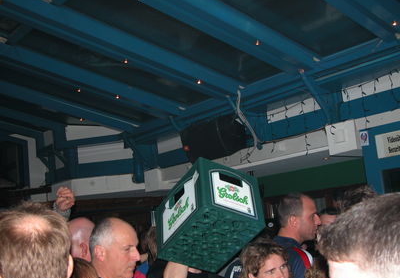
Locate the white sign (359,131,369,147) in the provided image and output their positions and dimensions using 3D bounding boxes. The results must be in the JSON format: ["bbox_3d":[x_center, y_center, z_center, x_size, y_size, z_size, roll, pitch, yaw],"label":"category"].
[{"bbox_3d":[1.367,0.002,4.350,0.010,0.120,0.080,3,-13,-41],"label":"white sign"}]

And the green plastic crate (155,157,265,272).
[{"bbox_3d":[0.037,0.348,2.315,0.300,0.265,0.400,20,-50,-23],"label":"green plastic crate"}]

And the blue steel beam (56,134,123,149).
[{"bbox_3d":[-1.488,0.034,7.000,0.930,0.095,0.100,-7,-10,10],"label":"blue steel beam"}]

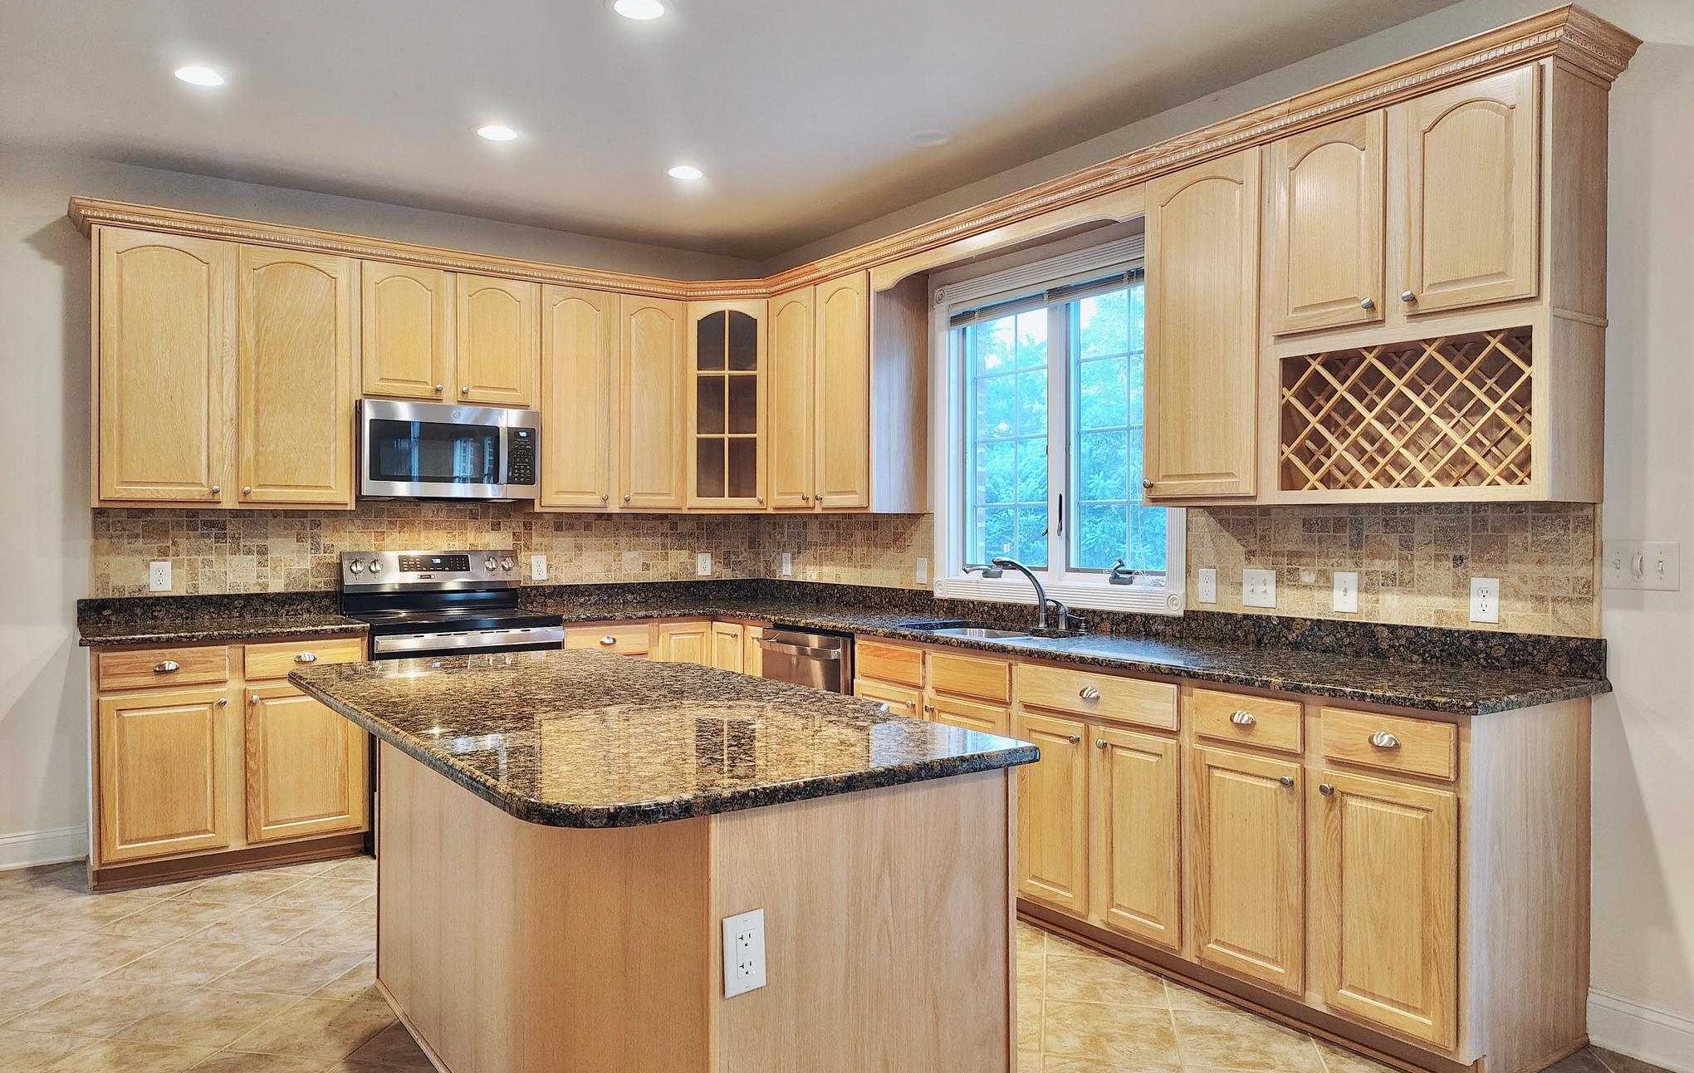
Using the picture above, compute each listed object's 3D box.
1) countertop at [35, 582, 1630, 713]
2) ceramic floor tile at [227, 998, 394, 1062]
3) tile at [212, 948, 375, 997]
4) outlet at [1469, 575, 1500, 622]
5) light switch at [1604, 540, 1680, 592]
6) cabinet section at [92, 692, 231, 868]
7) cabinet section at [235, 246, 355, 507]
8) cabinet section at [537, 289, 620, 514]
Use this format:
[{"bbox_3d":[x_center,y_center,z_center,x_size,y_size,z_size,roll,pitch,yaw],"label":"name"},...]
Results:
[{"bbox_3d":[-0.546,0.312,3.723,3.060,0.127,4.130,0,1,-35],"label":"countertop"},{"bbox_3d":[-1.351,1.272,3.038,0.335,0.010,0.335,0,0,10],"label":"ceramic floor tile"},{"bbox_3d":[-1.617,1.267,3.421,0.328,0.010,0.328,0,0,10],"label":"tile"},{"bbox_3d":[1.717,0.174,3.177,0.012,0.118,0.074,0,0,-35],"label":"outlet"},{"bbox_3d":[1.919,0.071,2.848,0.014,0.117,0.165,0,1,-35],"label":"light switch"},{"bbox_3d":[-2.602,0.851,4.449,0.426,0.596,0.570,0,0,-35],"label":"cabinet section"},{"bbox_3d":[-2.276,-0.627,4.805,0.443,1.018,0.295,0,0,-35],"label":"cabinet section"},{"bbox_3d":[-1.330,-0.636,5.546,0.383,1.020,0.324,0,0,-35],"label":"cabinet section"}]

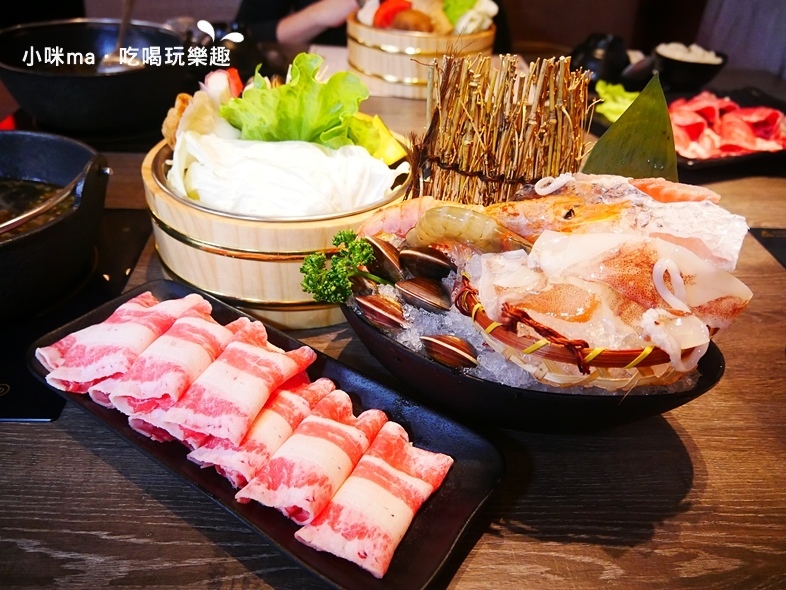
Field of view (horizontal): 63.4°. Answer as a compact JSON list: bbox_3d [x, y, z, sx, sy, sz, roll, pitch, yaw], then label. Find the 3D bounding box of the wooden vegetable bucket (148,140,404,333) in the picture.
[{"bbox_3d":[-0.096,-0.082,0.597,0.245,0.098,0.245,4,36,-3],"label":"wooden vegetable bucket"}]

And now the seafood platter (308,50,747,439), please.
[{"bbox_3d":[0.109,-0.042,0.480,0.353,0.204,0.221,9,36,4],"label":"seafood platter"}]

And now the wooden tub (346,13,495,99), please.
[{"bbox_3d":[0.043,-0.415,1.072,0.245,0.098,0.245,4,36,-3],"label":"wooden tub"}]

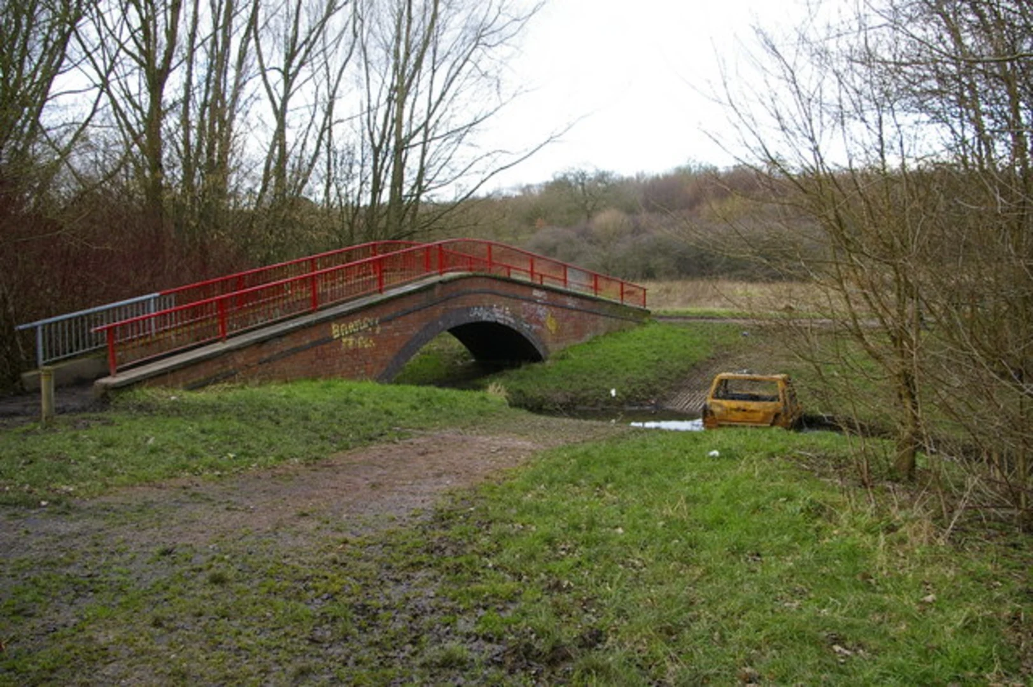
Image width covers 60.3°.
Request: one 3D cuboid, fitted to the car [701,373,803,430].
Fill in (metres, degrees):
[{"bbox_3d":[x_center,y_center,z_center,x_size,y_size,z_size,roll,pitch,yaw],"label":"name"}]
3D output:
[{"bbox_3d":[5.071,1.240,18.722,1.600,1.330,3.650,1,1,21],"label":"car"}]

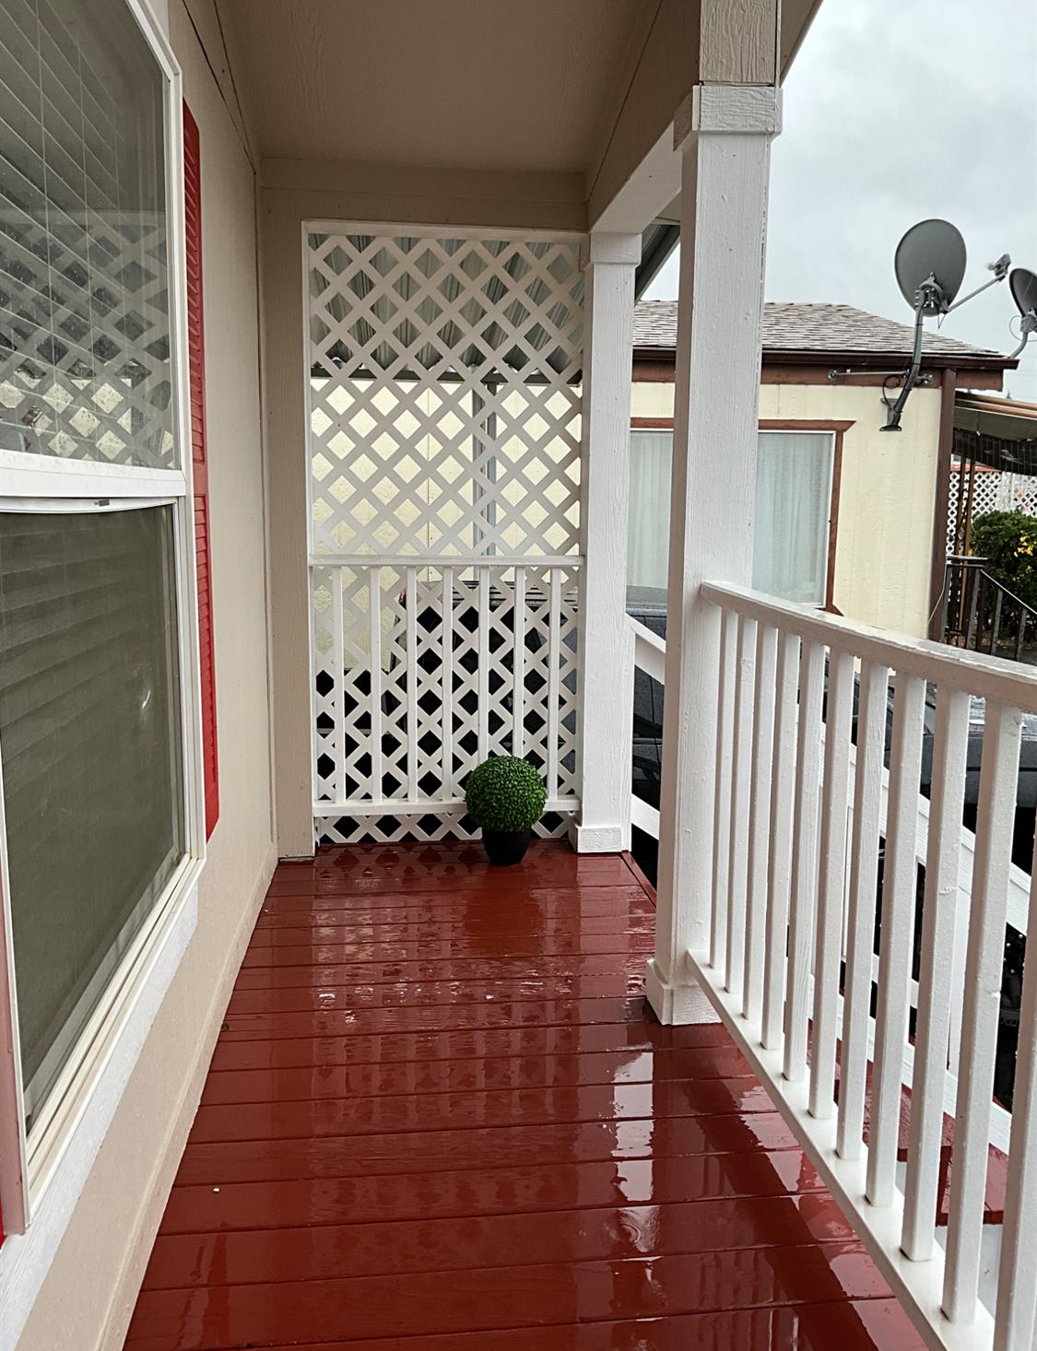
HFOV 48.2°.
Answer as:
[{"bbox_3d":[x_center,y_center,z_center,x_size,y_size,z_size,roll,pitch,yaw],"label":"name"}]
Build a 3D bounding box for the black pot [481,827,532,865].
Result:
[{"bbox_3d":[-0.040,0.580,4.046,0.175,0.143,0.175,0,9,0],"label":"black pot"}]

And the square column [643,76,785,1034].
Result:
[{"bbox_3d":[0.450,-0.220,2.734,0.206,2.131,0.175,-1,9,-6],"label":"square column"}]

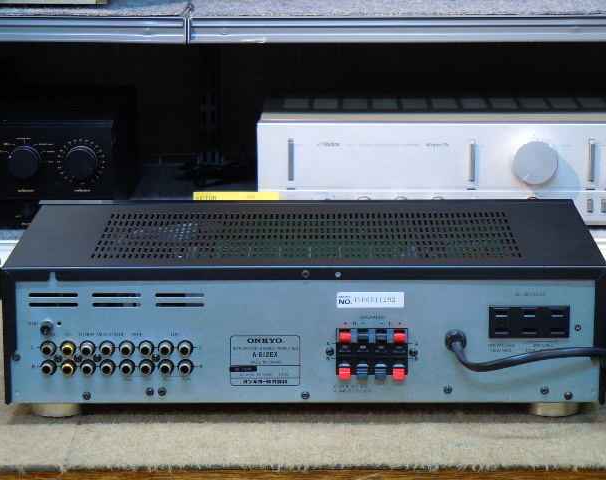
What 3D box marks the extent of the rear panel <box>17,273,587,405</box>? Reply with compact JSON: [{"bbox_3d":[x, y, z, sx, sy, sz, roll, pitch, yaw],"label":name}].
[{"bbox_3d":[0.001,0.074,1.542,0.428,0.096,0.020,0,13,1],"label":"rear panel"}]

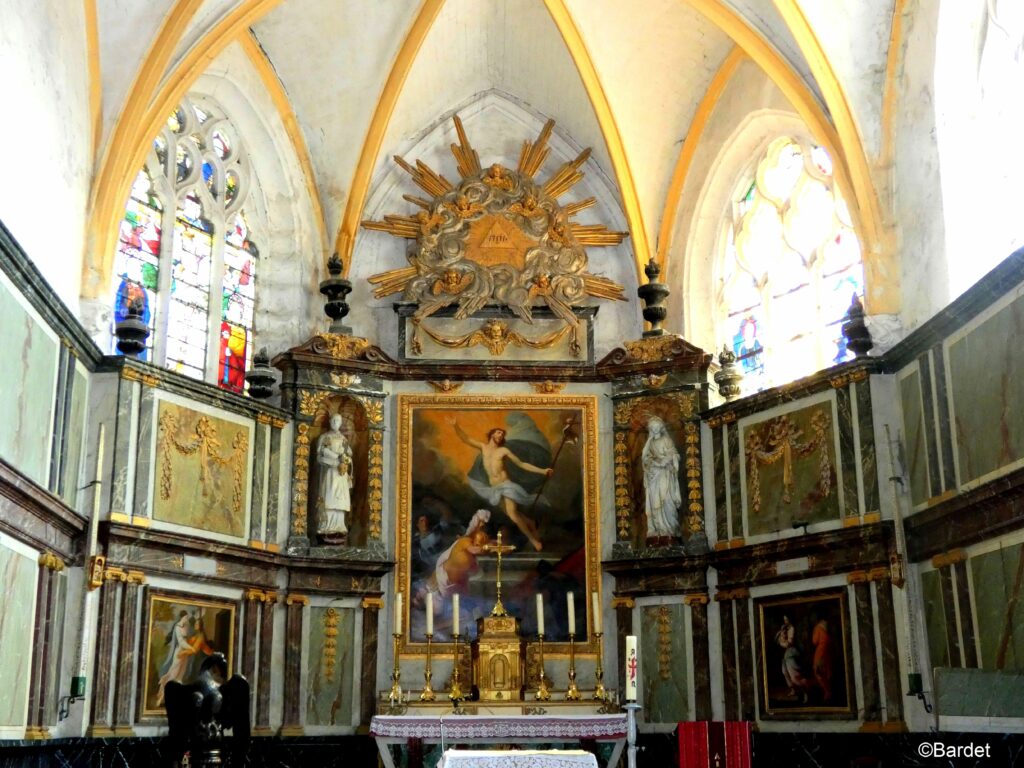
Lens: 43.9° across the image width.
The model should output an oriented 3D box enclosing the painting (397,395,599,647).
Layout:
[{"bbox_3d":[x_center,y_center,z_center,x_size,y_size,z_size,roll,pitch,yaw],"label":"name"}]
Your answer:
[{"bbox_3d":[-0.142,1.469,13.551,2.103,2.778,0.120,0,-16,0],"label":"painting"}]

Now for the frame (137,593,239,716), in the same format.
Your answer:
[{"bbox_3d":[-2.942,2.510,11.648,0.080,1.055,1.017,-10,-18,31],"label":"frame"}]

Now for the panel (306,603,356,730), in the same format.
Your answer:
[{"bbox_3d":[-1.901,2.978,13.422,0.490,1.213,0.048,7,-17,-26],"label":"panel"}]

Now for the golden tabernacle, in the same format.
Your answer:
[{"bbox_3d":[-0.139,2.860,13.267,0.538,0.843,0.399,1,-15,-4],"label":"golden tabernacle"}]

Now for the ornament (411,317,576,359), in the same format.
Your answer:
[{"bbox_3d":[-0.171,-0.509,14.095,1.823,0.402,0.150,0,-16,0],"label":"ornament"}]

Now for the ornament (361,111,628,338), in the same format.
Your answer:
[{"bbox_3d":[-0.215,-1.898,15.035,3.038,2.472,0.427,1,-15,-4],"label":"ornament"}]

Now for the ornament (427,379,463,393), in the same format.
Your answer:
[{"bbox_3d":[-0.759,0.020,14.513,0.407,0.124,0.114,1,-15,-4],"label":"ornament"}]

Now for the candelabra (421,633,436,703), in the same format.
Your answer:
[{"bbox_3d":[-0.866,2.931,13.189,0.158,0.675,0.158,1,-15,-4],"label":"candelabra"}]

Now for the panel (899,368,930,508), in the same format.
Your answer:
[{"bbox_3d":[3.671,0.491,11.585,0.048,1.185,0.388,1,-15,-5],"label":"panel"}]

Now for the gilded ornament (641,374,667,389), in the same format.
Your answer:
[{"bbox_3d":[1.557,-0.027,13.850,0.280,0.130,0.100,-9,-18,28],"label":"gilded ornament"}]

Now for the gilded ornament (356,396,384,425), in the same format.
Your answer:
[{"bbox_3d":[-1.580,0.299,14.307,0.280,0.280,0.067,7,-17,-26],"label":"gilded ornament"}]

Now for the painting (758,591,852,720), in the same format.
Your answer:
[{"bbox_3d":[2.707,2.531,11.828,0.080,1.102,1.089,10,-18,-31],"label":"painting"}]

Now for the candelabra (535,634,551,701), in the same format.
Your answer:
[{"bbox_3d":[0.313,2.843,12.758,0.140,0.660,0.140,0,-16,0],"label":"candelabra"}]

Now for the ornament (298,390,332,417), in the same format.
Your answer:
[{"bbox_3d":[-2.086,0.208,13.542,0.340,0.250,0.070,8,-18,-28],"label":"ornament"}]

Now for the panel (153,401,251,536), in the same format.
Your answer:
[{"bbox_3d":[-3.025,0.858,12.489,0.076,1.154,1.339,-8,-17,26],"label":"panel"}]

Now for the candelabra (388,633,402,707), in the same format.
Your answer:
[{"bbox_3d":[-1.160,2.840,12.759,0.140,0.660,0.140,0,-16,0],"label":"candelabra"}]

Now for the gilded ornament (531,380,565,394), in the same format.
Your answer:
[{"bbox_3d":[0.388,0.039,13.955,0.370,0.145,0.110,0,-16,0],"label":"gilded ornament"}]

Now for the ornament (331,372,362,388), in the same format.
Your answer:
[{"bbox_3d":[-1.791,-0.034,13.750,0.310,0.135,0.100,8,-18,-28],"label":"ornament"}]

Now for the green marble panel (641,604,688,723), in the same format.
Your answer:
[{"bbox_3d":[1.627,2.976,13.543,0.500,1.230,0.048,-9,-17,27],"label":"green marble panel"}]

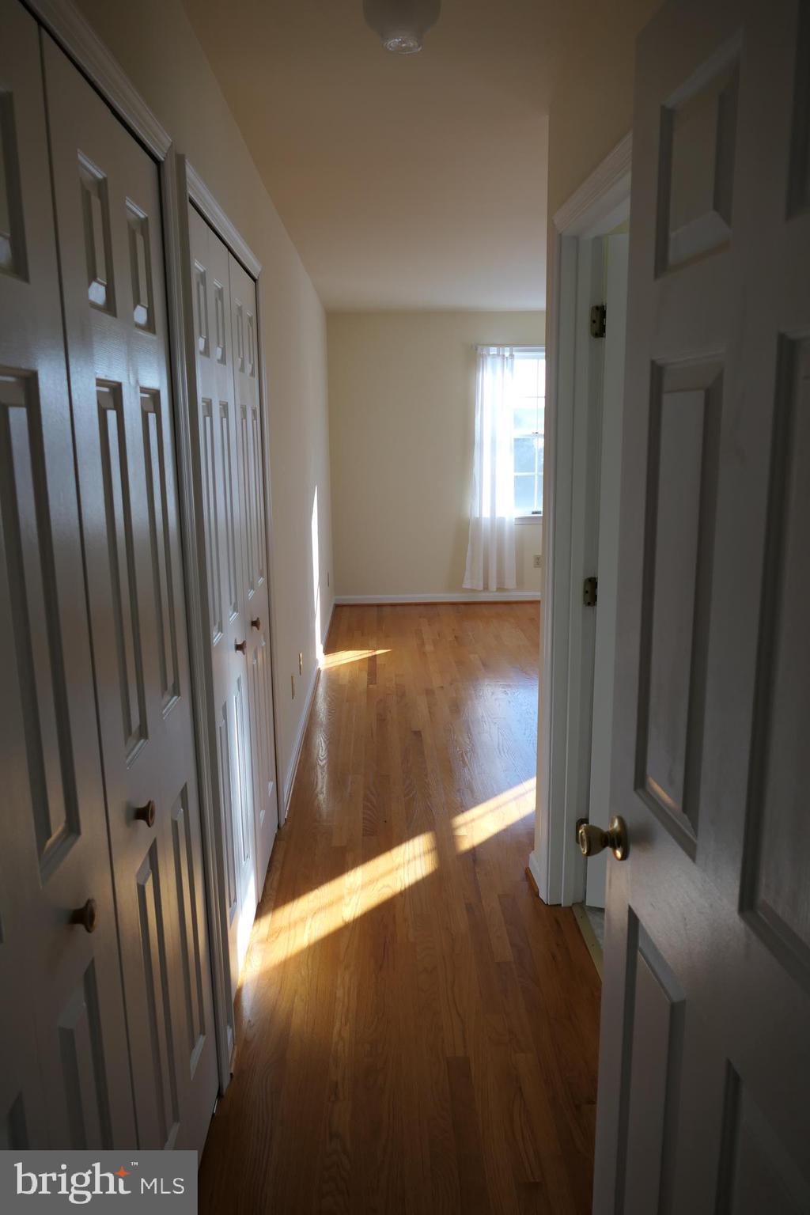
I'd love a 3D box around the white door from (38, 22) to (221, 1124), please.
[{"bbox_3d":[-0.467,0.192,1.586,0.045,1.994,0.594,-1,12,-2],"label":"white door"}]

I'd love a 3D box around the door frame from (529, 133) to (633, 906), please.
[{"bbox_3d":[0.515,0.007,2.268,0.140,2.090,0.875,-1,12,-2],"label":"door frame"}]

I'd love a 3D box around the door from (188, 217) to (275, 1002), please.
[{"bbox_3d":[-0.506,-0.038,2.679,0.045,2.002,1.155,-1,12,-2],"label":"door"}]

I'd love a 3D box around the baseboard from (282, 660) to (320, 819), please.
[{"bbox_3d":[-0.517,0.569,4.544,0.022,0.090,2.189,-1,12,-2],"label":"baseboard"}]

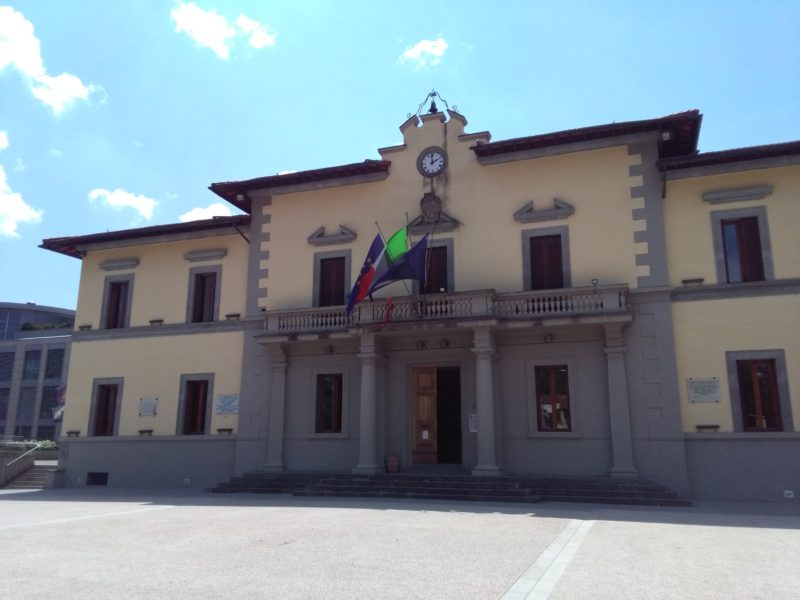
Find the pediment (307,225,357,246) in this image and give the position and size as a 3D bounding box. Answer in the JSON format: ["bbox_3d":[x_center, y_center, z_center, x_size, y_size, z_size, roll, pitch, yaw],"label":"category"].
[{"bbox_3d":[-2.780,-2.622,26.116,2.157,0.749,0.220,-4,-14,19],"label":"pediment"}]

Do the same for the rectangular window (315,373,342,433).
[{"bbox_3d":[-2.674,3.964,24.771,1.076,2.231,0.200,-4,-14,19],"label":"rectangular window"}]

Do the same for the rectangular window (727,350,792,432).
[{"bbox_3d":[10.702,2.712,19.285,1.580,2.390,0.200,-4,-13,18],"label":"rectangular window"}]

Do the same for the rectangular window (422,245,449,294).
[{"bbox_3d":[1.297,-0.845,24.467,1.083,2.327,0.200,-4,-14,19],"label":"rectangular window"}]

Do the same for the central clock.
[{"bbox_3d":[1.211,-5.178,24.179,1.238,1.238,0.160,-4,-13,18],"label":"central clock"}]

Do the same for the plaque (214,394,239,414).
[{"bbox_3d":[-7.353,4.441,27.547,1.069,0.813,0.040,-4,-14,19],"label":"plaque"}]

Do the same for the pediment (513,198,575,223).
[{"bbox_3d":[5.207,-3.226,23.421,2.156,0.749,0.220,-4,-14,19],"label":"pediment"}]

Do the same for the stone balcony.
[{"bbox_3d":[0.978,0.558,23.197,13.756,1.203,1.793,-4,-14,19],"label":"stone balcony"}]

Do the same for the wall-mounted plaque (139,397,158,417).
[{"bbox_3d":[-10.336,4.406,26.601,0.929,0.751,0.050,-4,-13,18],"label":"wall-mounted plaque"}]

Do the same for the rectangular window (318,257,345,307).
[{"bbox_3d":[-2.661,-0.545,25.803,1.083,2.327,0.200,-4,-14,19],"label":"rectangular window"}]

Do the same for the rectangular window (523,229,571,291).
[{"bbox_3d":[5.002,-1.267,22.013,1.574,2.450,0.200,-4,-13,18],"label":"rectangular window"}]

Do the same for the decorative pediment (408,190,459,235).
[{"bbox_3d":[1.352,-3.508,25.803,2.157,1.657,0.320,-4,-14,19],"label":"decorative pediment"}]

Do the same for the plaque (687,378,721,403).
[{"bbox_3d":[10.182,3.015,21.650,0.968,0.798,0.040,-4,-14,19],"label":"plaque"}]

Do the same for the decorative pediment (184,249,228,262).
[{"bbox_3d":[-8.101,-1.818,27.054,1.952,0.315,0.270,-4,-13,18],"label":"decorative pediment"}]

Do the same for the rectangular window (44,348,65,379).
[{"bbox_3d":[-29.389,5.470,55.285,1.810,2.485,0.200,-4,-13,18],"label":"rectangular window"}]

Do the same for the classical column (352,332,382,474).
[{"bbox_3d":[-1.075,3.451,21.778,0.760,4.656,0.760,-4,-13,18],"label":"classical column"}]

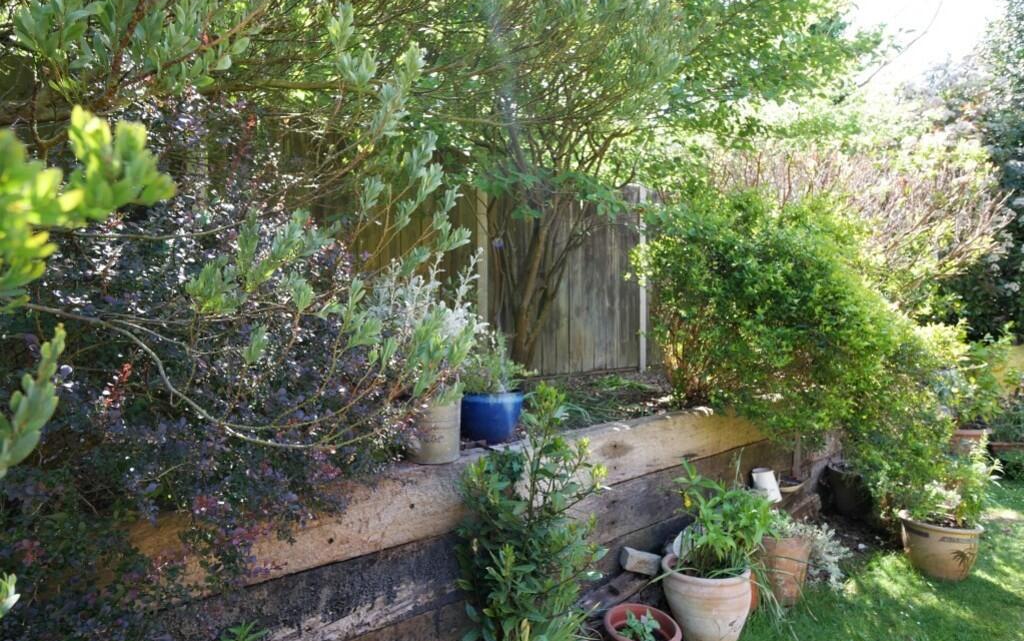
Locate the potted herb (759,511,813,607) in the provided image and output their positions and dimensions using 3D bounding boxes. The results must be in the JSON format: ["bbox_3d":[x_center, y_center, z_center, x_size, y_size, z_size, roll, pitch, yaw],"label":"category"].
[{"bbox_3d":[1.430,1.228,2.780,0.265,0.475,0.265,0,0,27],"label":"potted herb"}]

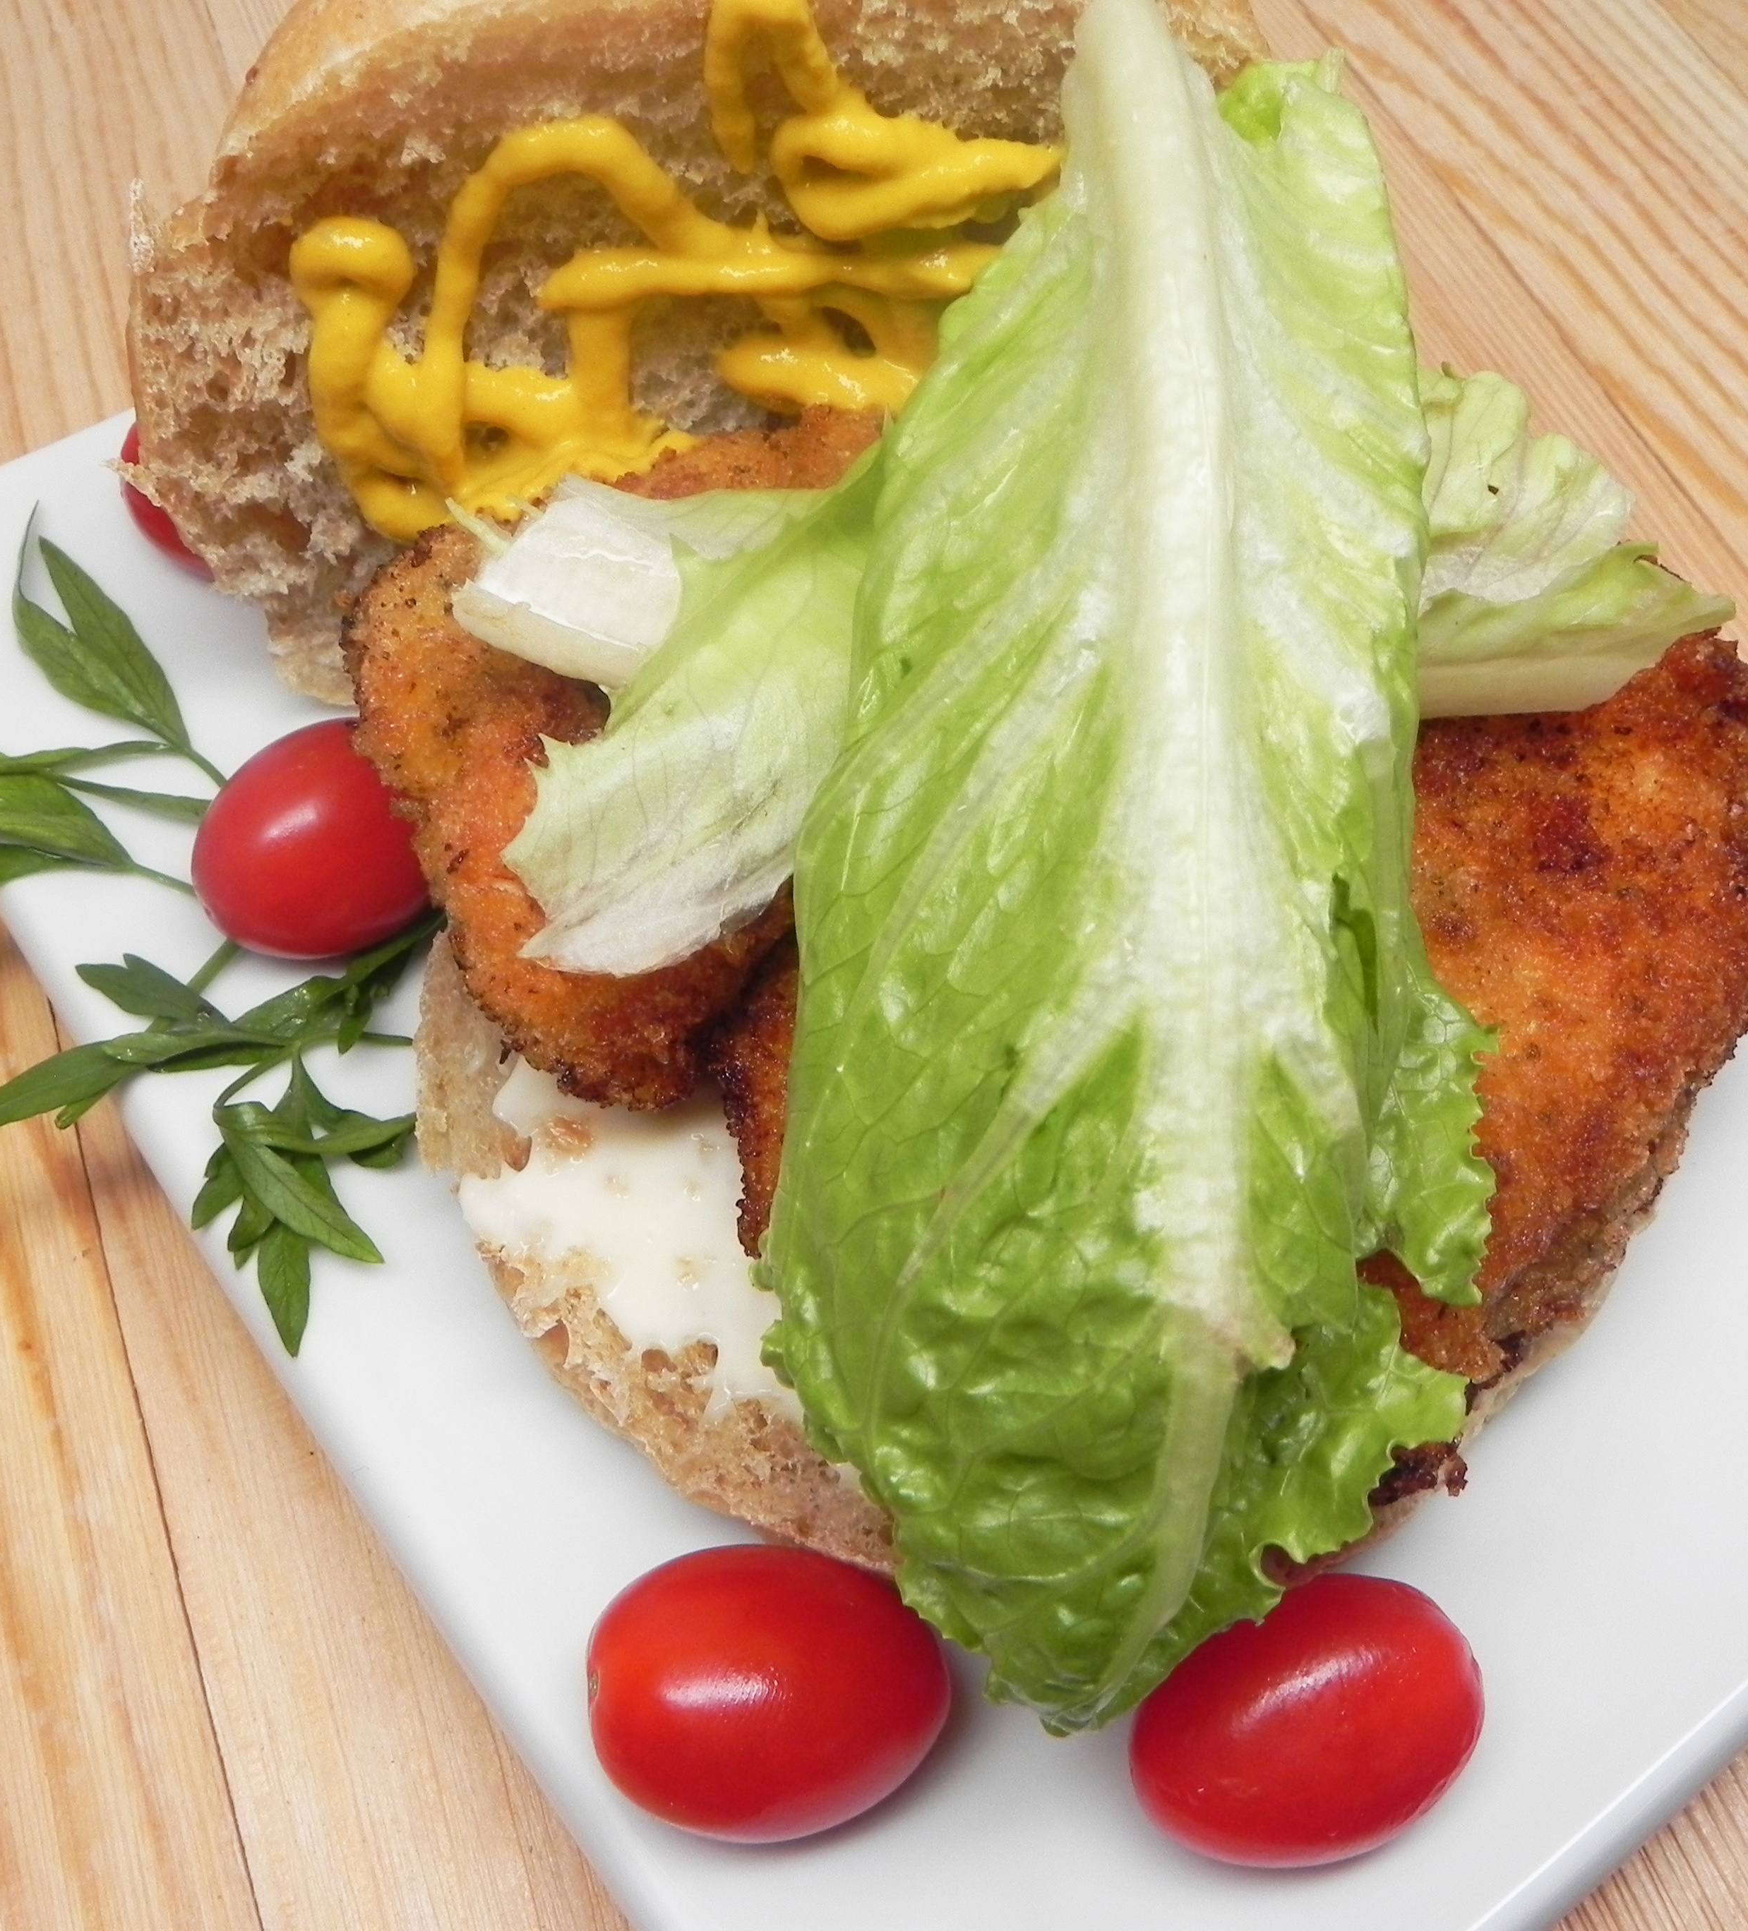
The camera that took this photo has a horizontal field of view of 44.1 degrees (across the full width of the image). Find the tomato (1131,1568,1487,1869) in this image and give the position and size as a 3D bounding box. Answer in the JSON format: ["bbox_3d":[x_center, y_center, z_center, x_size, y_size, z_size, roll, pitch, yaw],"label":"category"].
[{"bbox_3d":[0.040,0.069,0.198,0.034,0.024,0.024,-18,59,-11],"label":"tomato"}]

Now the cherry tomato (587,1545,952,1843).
[{"bbox_3d":[-0.010,0.067,0.199,0.033,0.025,0.025,-1,57,-1],"label":"cherry tomato"}]

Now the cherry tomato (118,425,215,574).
[{"bbox_3d":[-0.082,-0.062,0.281,0.033,0.026,0.026,10,58,6],"label":"cherry tomato"}]

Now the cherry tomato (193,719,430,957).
[{"bbox_3d":[-0.063,-0.015,0.251,0.033,0.025,0.025,-37,65,-21],"label":"cherry tomato"}]

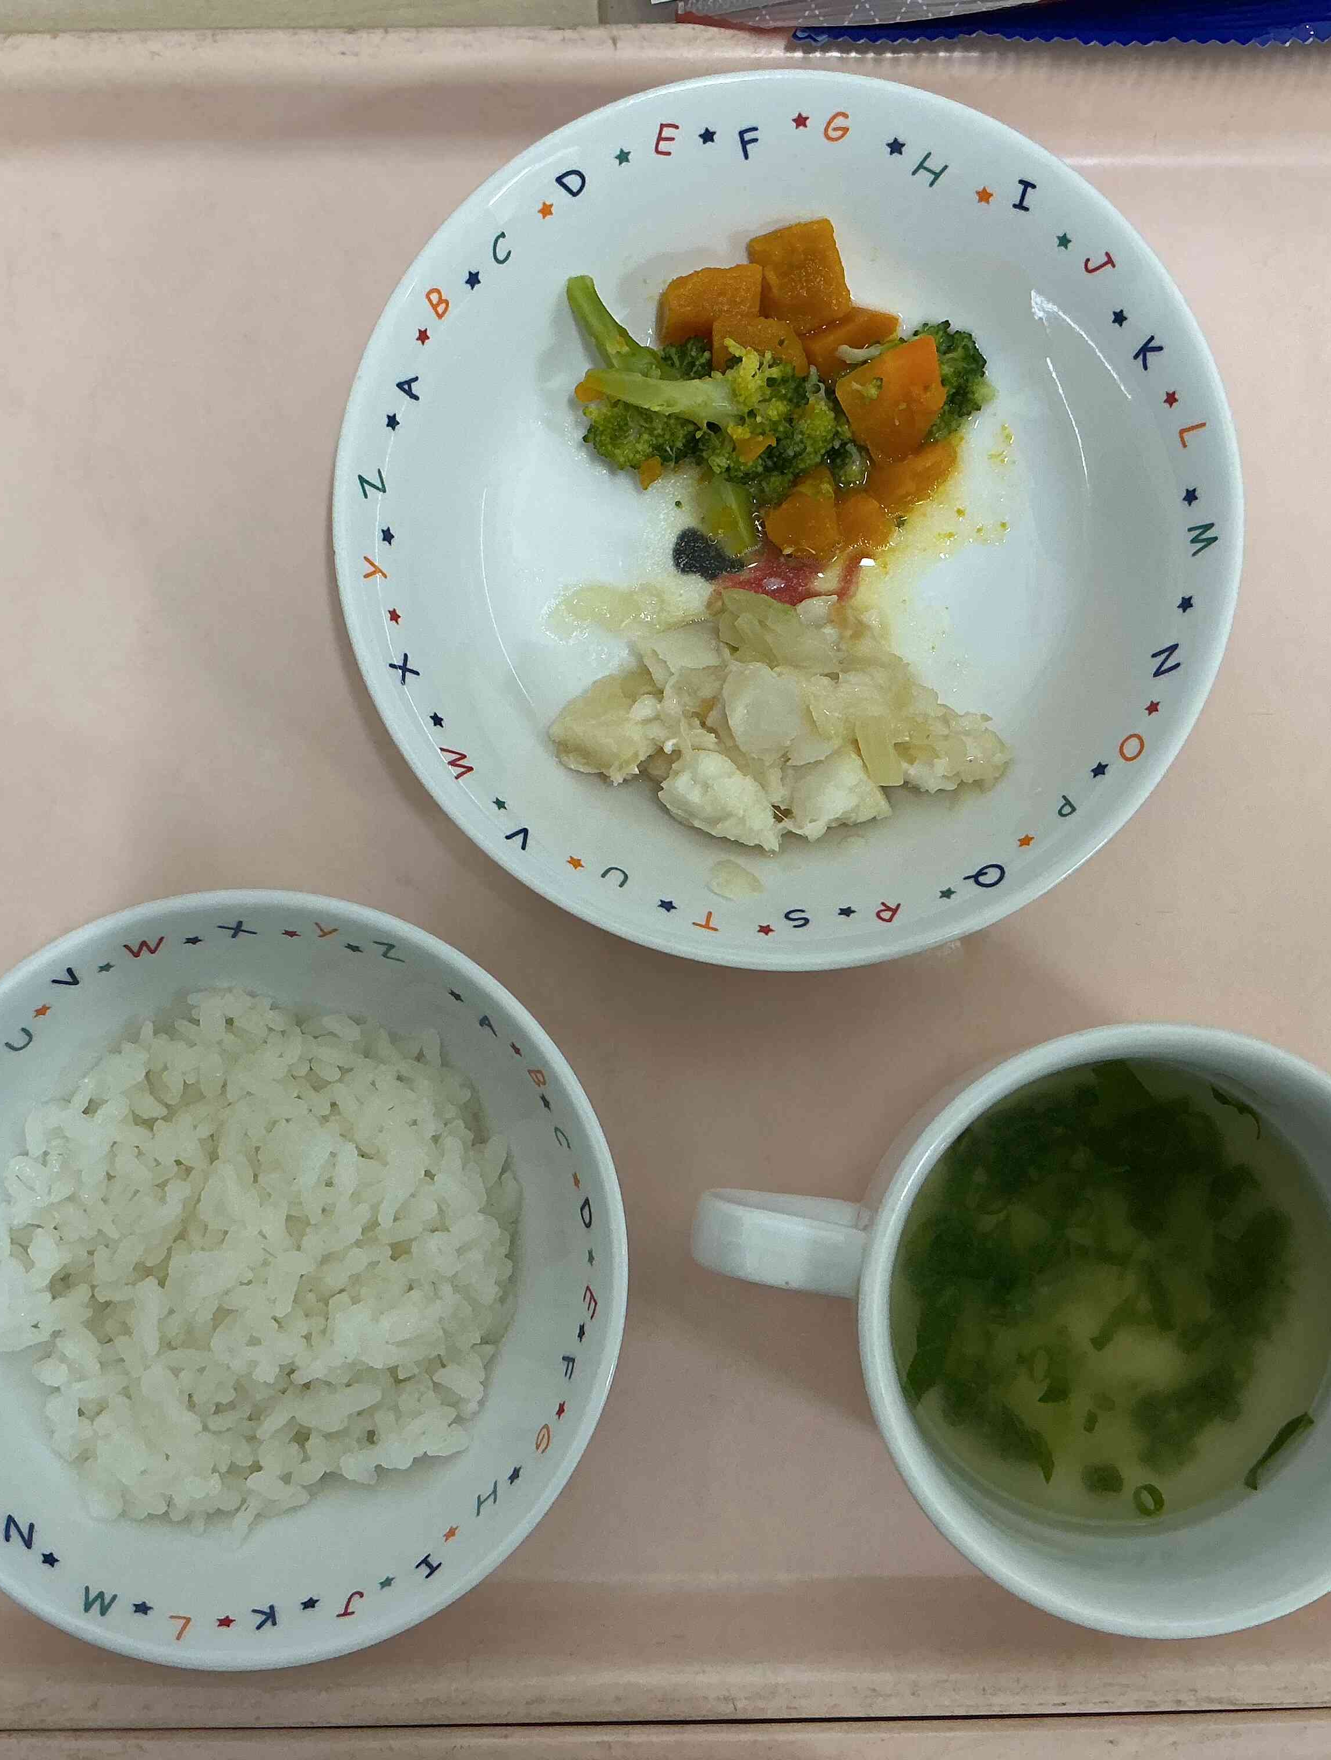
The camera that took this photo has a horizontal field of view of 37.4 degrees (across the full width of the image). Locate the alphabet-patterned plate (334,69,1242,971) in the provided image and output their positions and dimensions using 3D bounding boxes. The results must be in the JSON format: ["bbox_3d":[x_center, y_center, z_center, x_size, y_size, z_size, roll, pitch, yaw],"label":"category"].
[{"bbox_3d":[0.020,-0.057,0.336,0.145,0.044,0.145,0,86,-1],"label":"alphabet-patterned plate"}]

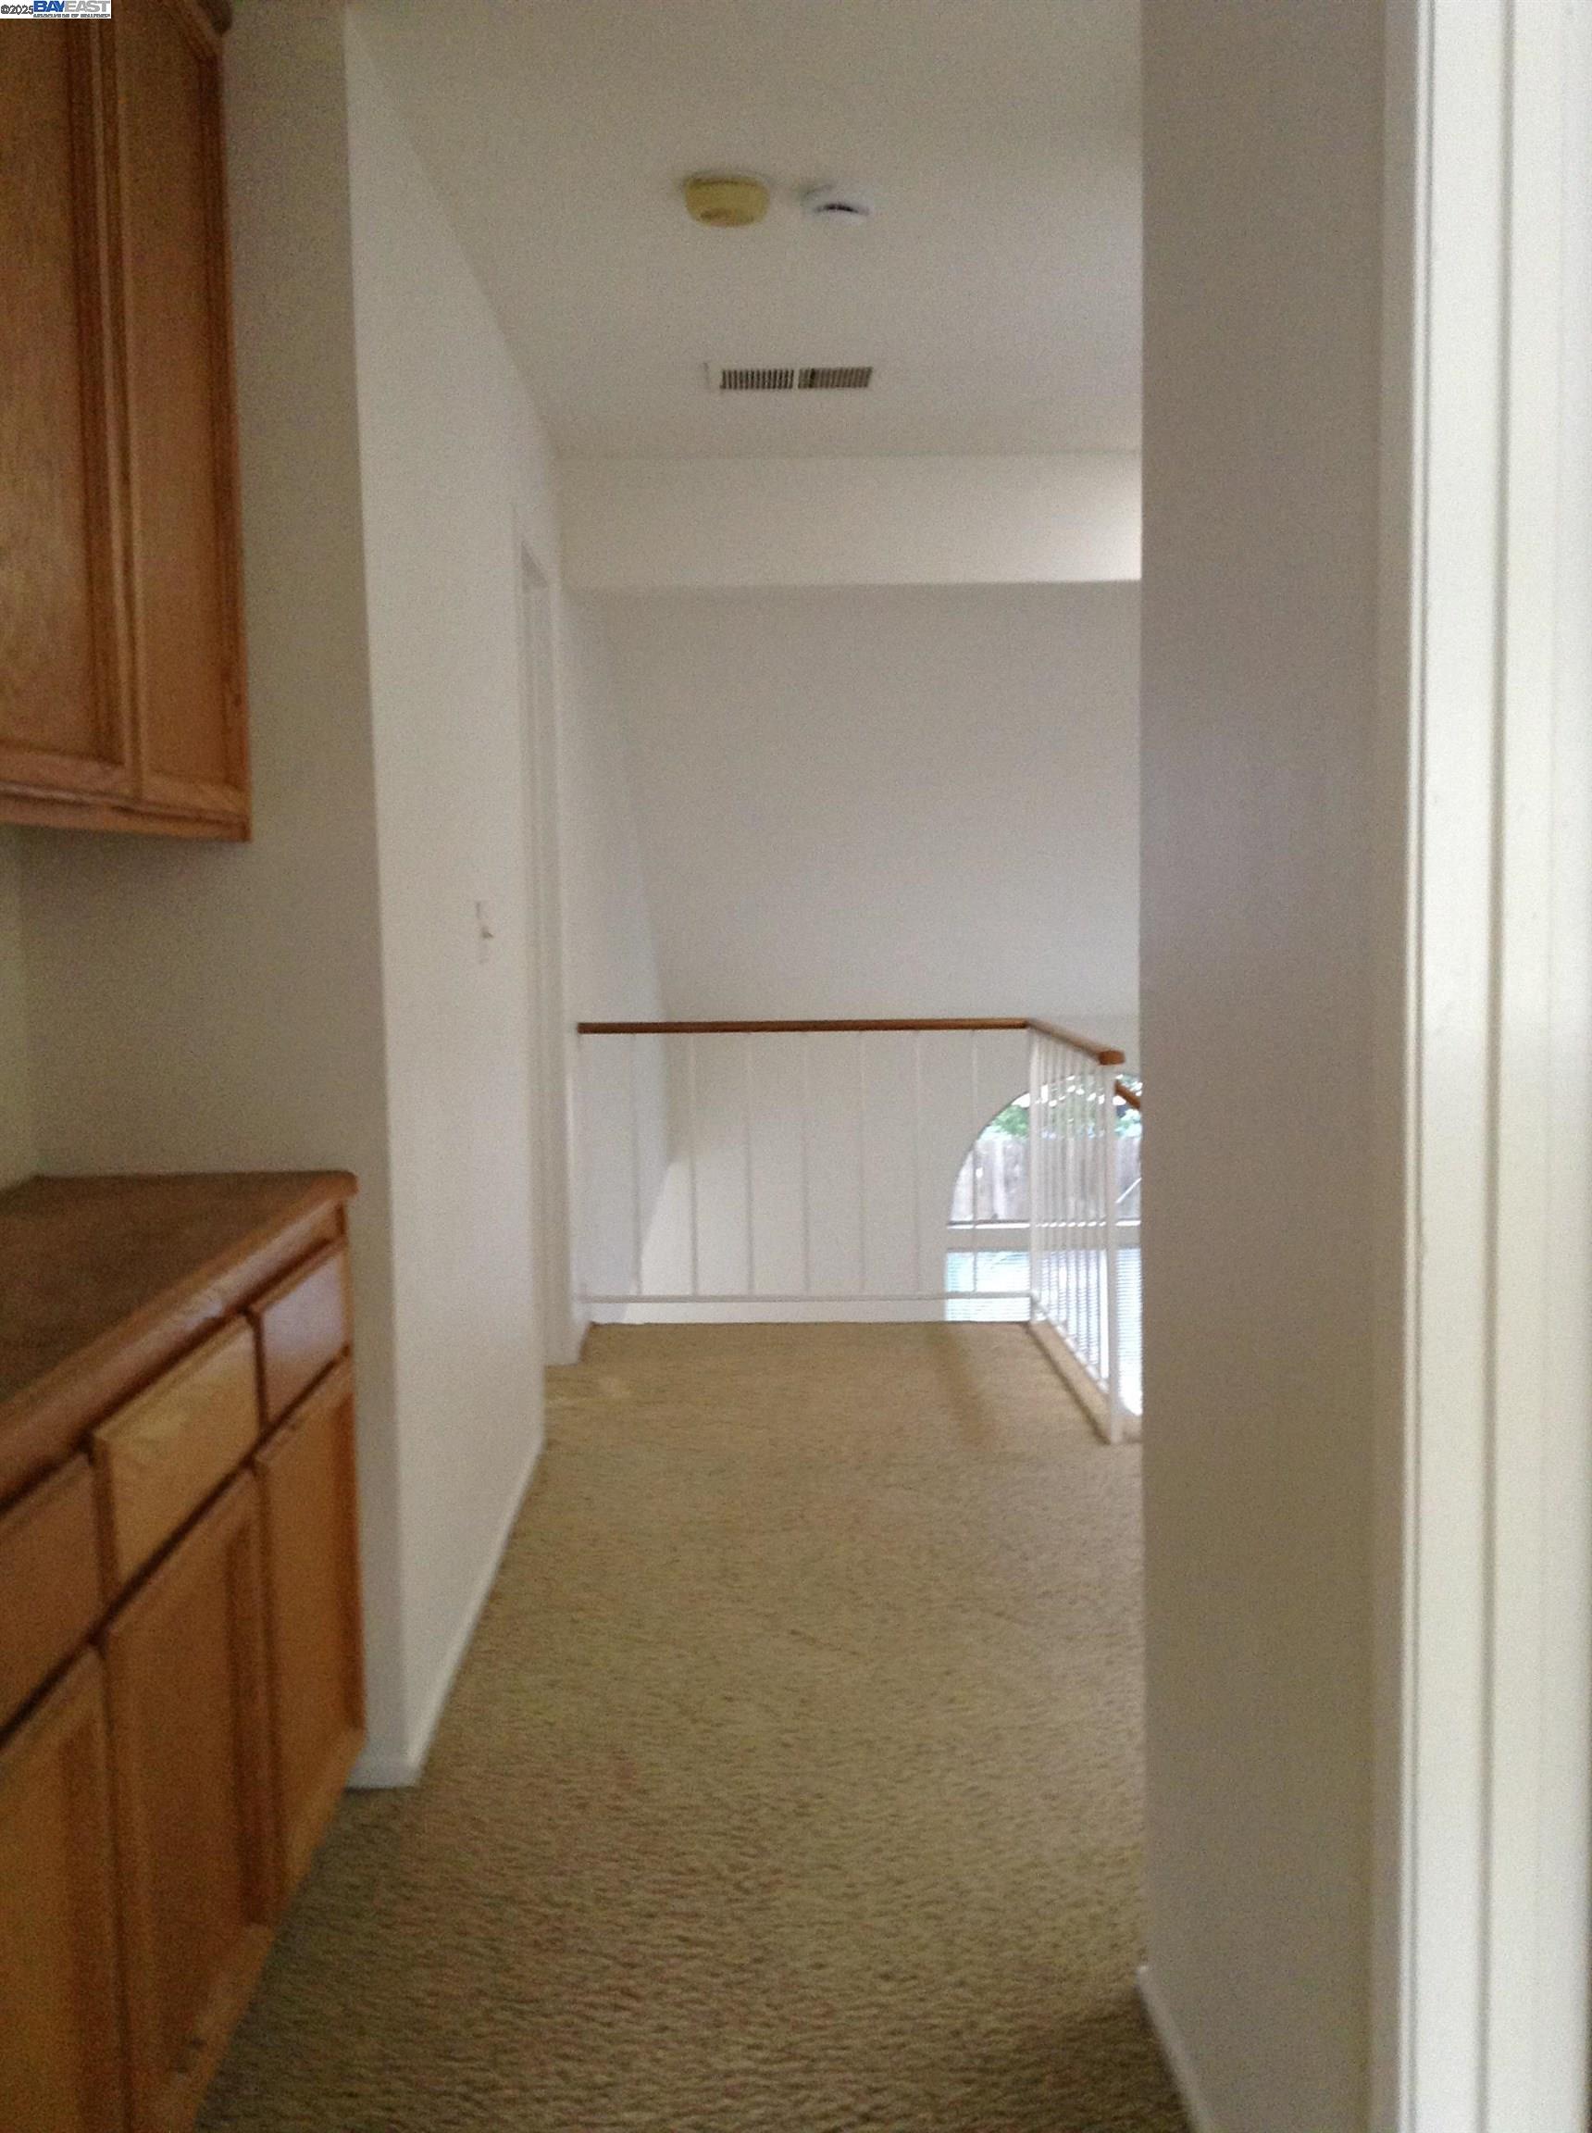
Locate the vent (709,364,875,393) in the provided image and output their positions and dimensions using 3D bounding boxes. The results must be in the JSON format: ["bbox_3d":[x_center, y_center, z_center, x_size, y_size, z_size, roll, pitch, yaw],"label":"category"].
[{"bbox_3d":[-0.005,-1.580,4.689,0.390,0.020,0.250,-1,5,-1],"label":"vent"}]

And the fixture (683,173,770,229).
[{"bbox_3d":[-0.114,-1.440,3.386,0.145,0.050,0.145,-1,5,-1],"label":"fixture"}]

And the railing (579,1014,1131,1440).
[{"bbox_3d":[0.072,0.368,5.220,1.360,0.900,1.350,-1,5,-1],"label":"railing"}]

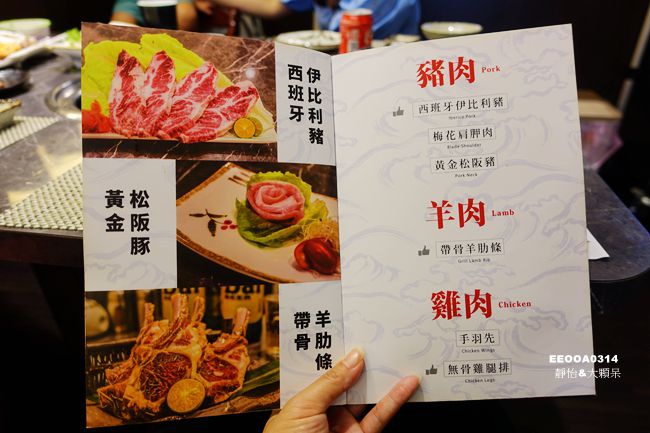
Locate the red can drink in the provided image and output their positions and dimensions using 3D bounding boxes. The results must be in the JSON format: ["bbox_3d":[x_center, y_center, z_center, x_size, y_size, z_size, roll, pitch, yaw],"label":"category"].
[{"bbox_3d":[0.065,-0.366,0.908,0.066,0.118,0.066,0,34,0],"label":"red can drink"}]

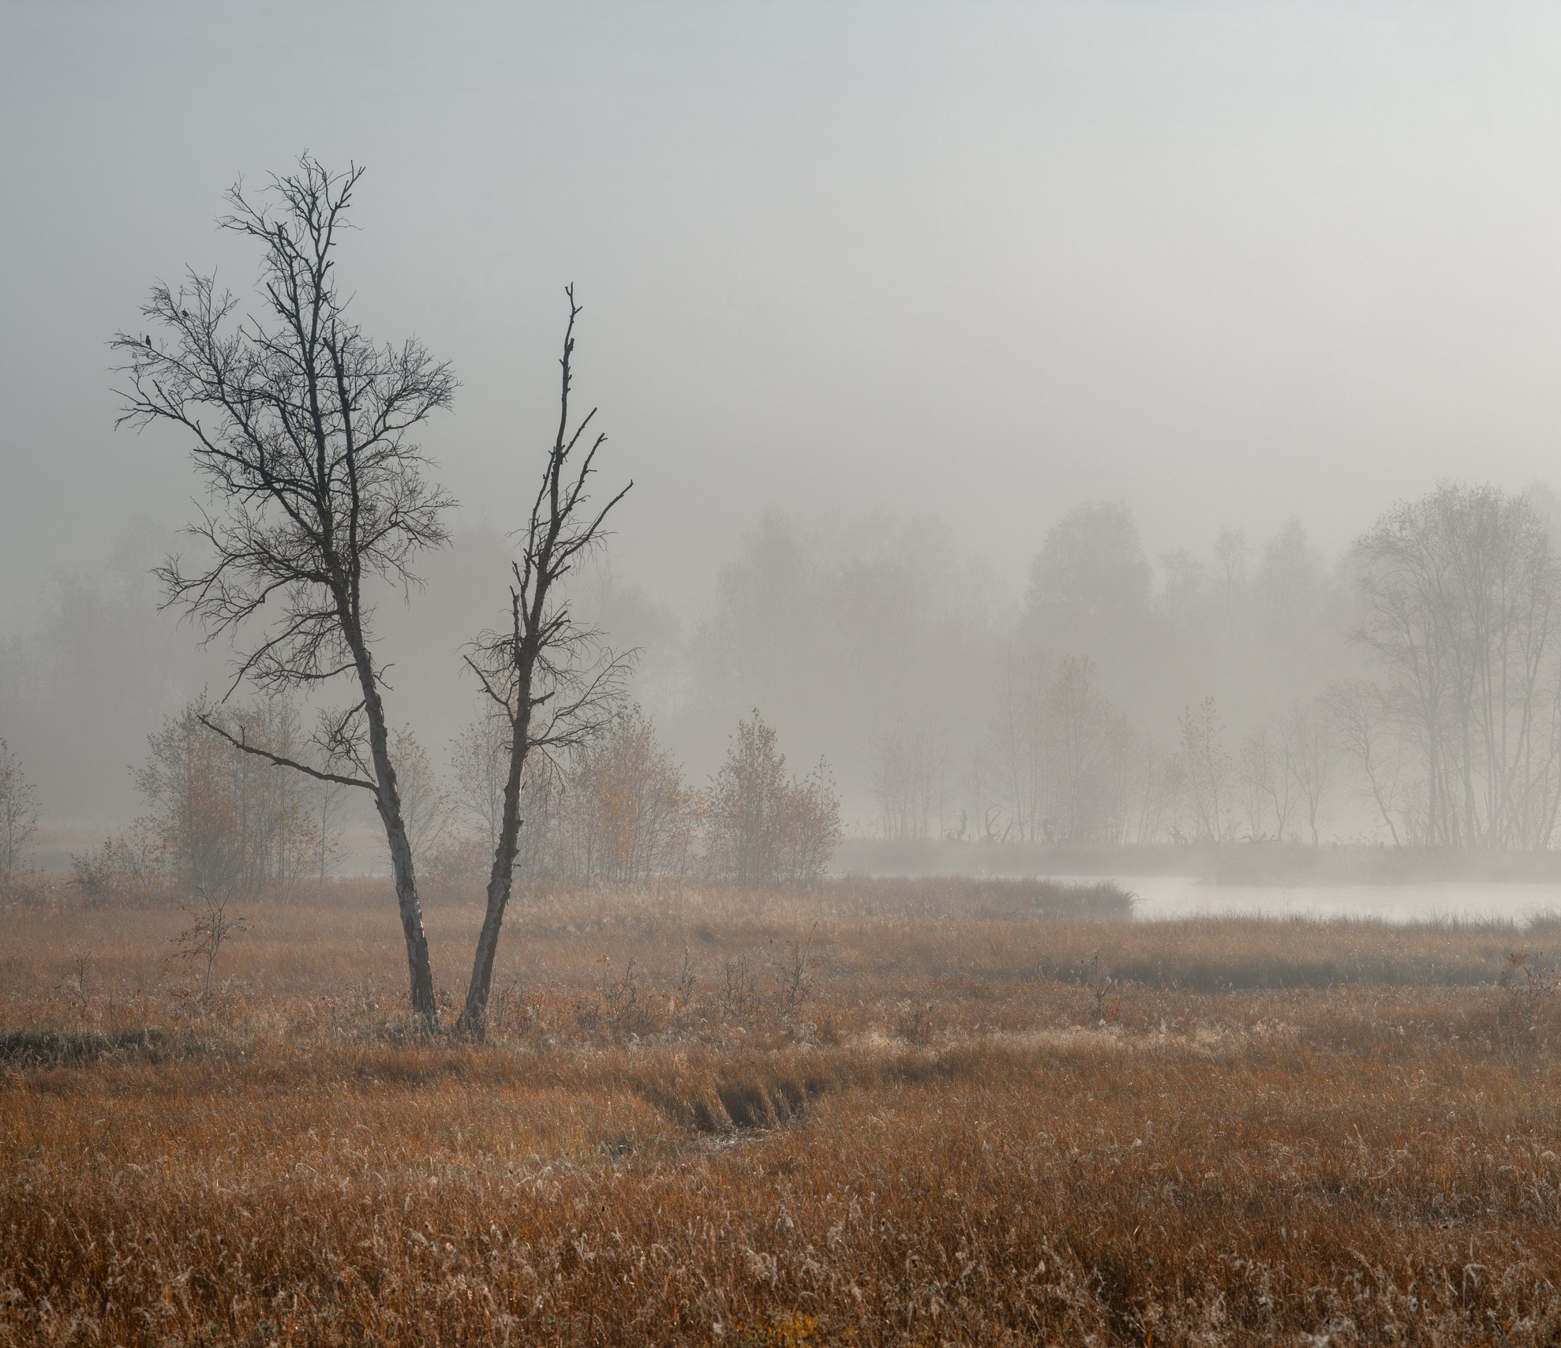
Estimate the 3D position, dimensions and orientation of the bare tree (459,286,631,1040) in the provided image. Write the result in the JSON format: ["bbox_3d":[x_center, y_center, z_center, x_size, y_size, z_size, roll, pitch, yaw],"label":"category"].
[{"bbox_3d":[-2.387,-0.088,98.000,1.750,7.690,1.600,0,-1,0],"label":"bare tree"}]

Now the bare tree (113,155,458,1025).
[{"bbox_3d":[-5.031,-0.793,98.000,3.510,8.940,3.200,0,-1,0],"label":"bare tree"}]

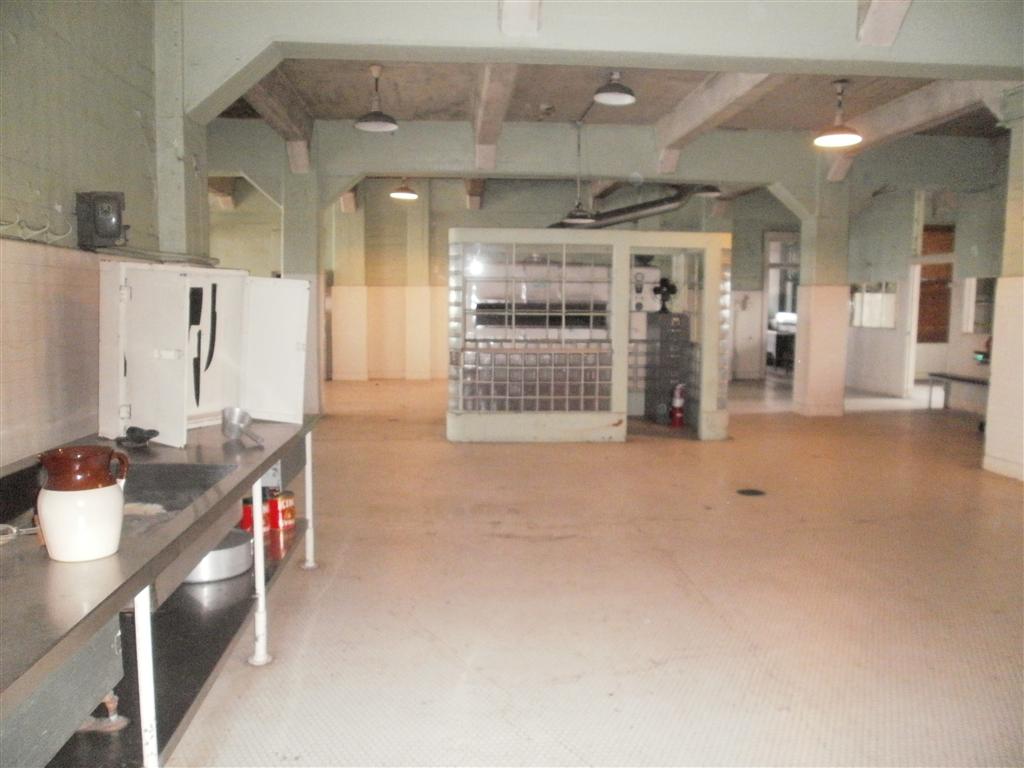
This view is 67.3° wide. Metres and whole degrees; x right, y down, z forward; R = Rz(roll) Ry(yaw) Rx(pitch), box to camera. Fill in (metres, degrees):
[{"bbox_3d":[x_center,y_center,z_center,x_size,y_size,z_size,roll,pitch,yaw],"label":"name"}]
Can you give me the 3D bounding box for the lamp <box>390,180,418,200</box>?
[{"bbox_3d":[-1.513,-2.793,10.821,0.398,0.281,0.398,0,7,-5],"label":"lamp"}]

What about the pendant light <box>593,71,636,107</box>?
[{"bbox_3d":[0.925,-2.681,6.896,0.382,0.243,0.382,0,7,-5],"label":"pendant light"}]

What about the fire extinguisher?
[{"bbox_3d":[1.973,0.258,9.169,0.165,0.515,0.165,2,6,12],"label":"fire extinguisher"}]

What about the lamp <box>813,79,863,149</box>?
[{"bbox_3d":[3.217,-2.667,7.567,0.440,0.634,0.440,0,6,-5],"label":"lamp"}]

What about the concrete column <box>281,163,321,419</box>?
[{"bbox_3d":[-2.591,-1.098,9.643,0.420,3.074,0.420,0,6,-5],"label":"concrete column"}]

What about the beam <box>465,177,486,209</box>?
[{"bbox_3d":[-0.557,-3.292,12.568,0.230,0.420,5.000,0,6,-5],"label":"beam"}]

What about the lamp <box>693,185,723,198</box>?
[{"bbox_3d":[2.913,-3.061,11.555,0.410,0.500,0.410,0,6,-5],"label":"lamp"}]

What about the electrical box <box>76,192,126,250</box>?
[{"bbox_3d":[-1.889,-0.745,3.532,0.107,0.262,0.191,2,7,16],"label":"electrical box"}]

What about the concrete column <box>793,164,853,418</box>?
[{"bbox_3d":[3.922,-1.132,9.786,0.444,3.090,0.436,0,7,-5],"label":"concrete column"}]

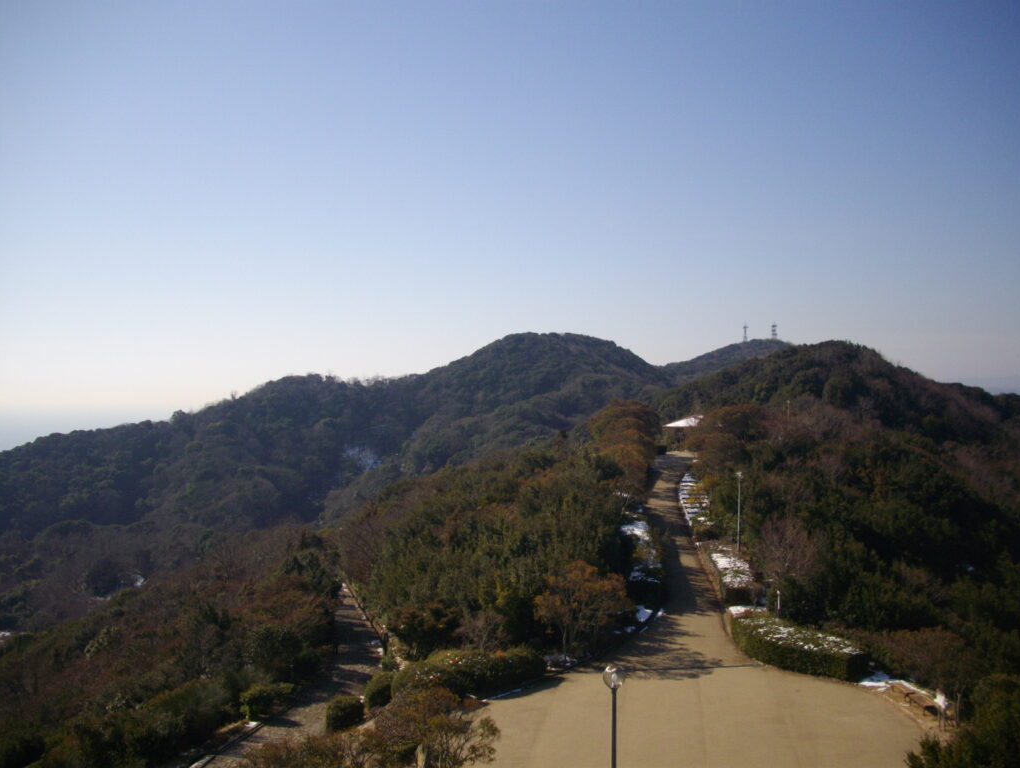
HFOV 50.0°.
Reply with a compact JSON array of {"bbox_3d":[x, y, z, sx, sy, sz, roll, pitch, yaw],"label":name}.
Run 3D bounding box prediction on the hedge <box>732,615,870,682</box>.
[{"bbox_3d":[11.850,10.866,45.007,2.500,1.050,6.500,0,-1,-29],"label":"hedge"}]

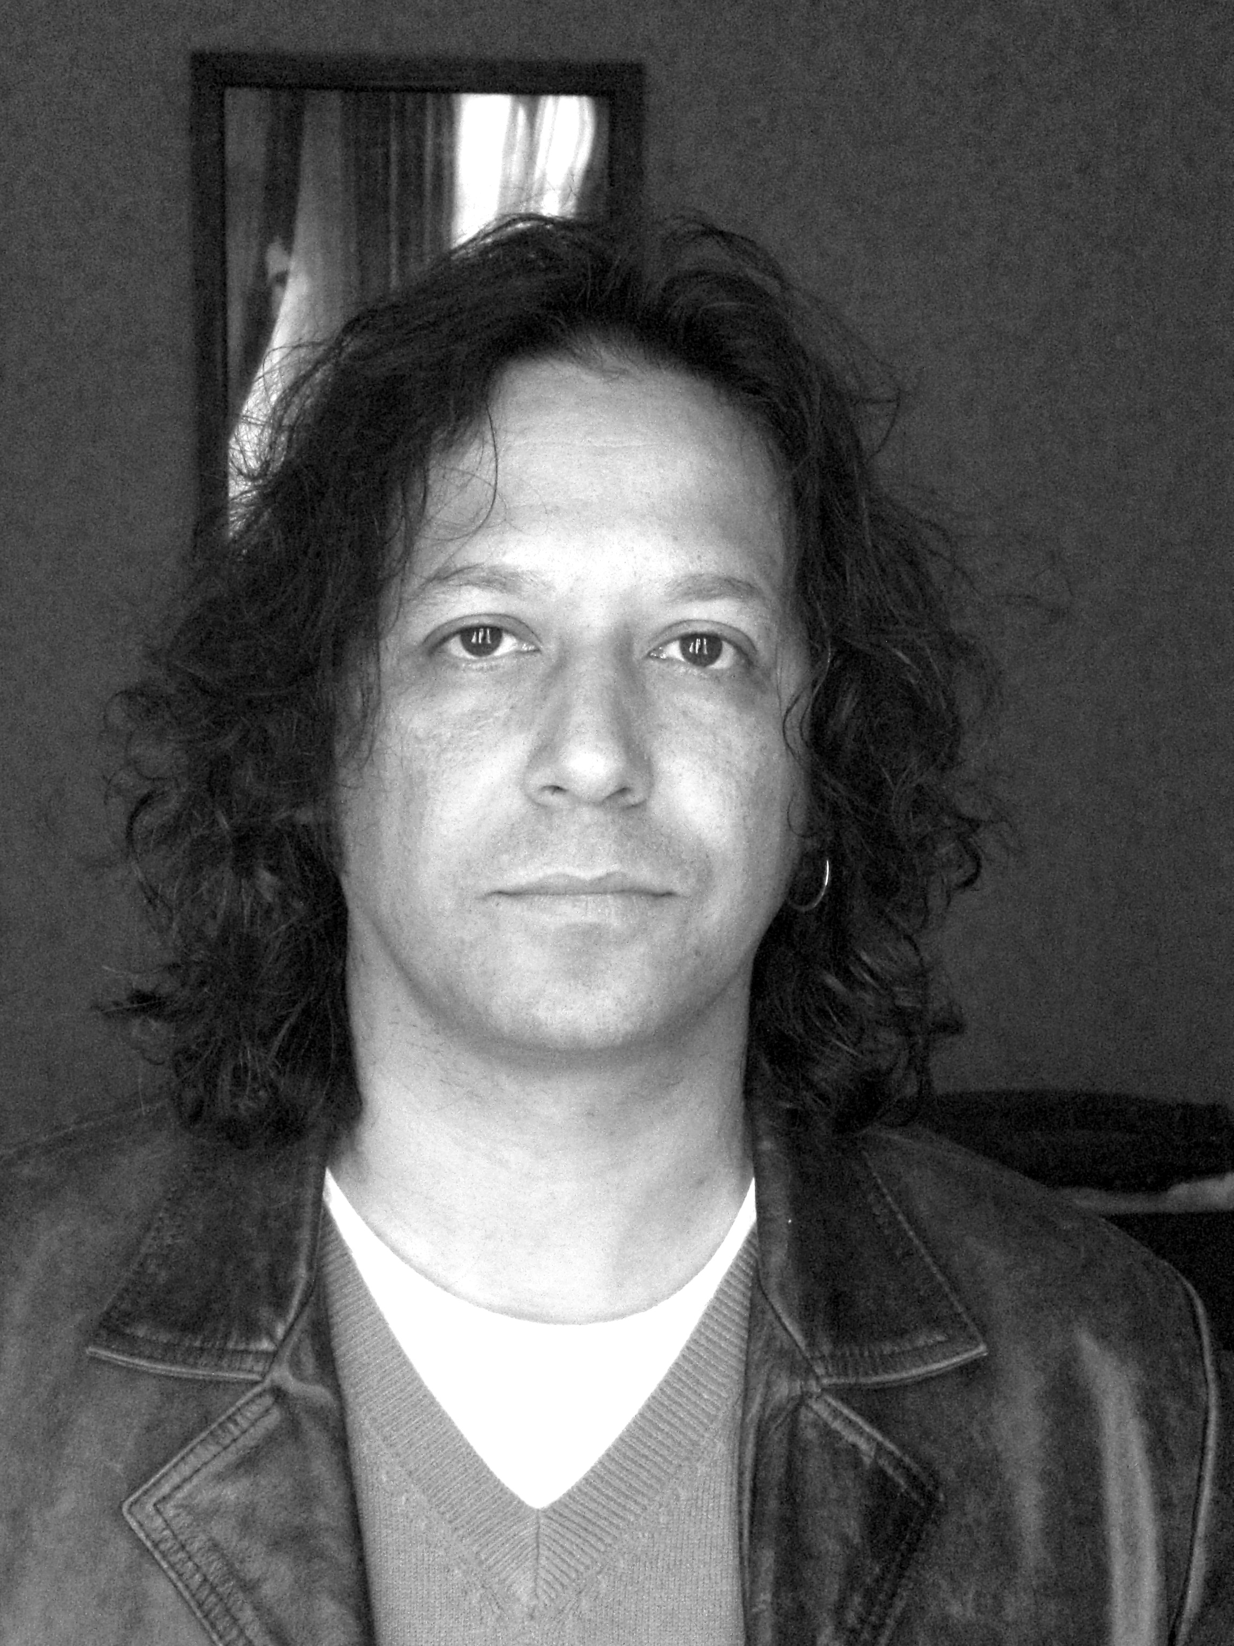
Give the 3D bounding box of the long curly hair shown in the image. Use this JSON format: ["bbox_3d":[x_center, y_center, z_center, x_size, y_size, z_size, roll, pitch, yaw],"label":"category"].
[{"bbox_3d":[-0.020,-0.045,0.950,0.280,0.295,0.235,1,3,-2],"label":"long curly hair"}]

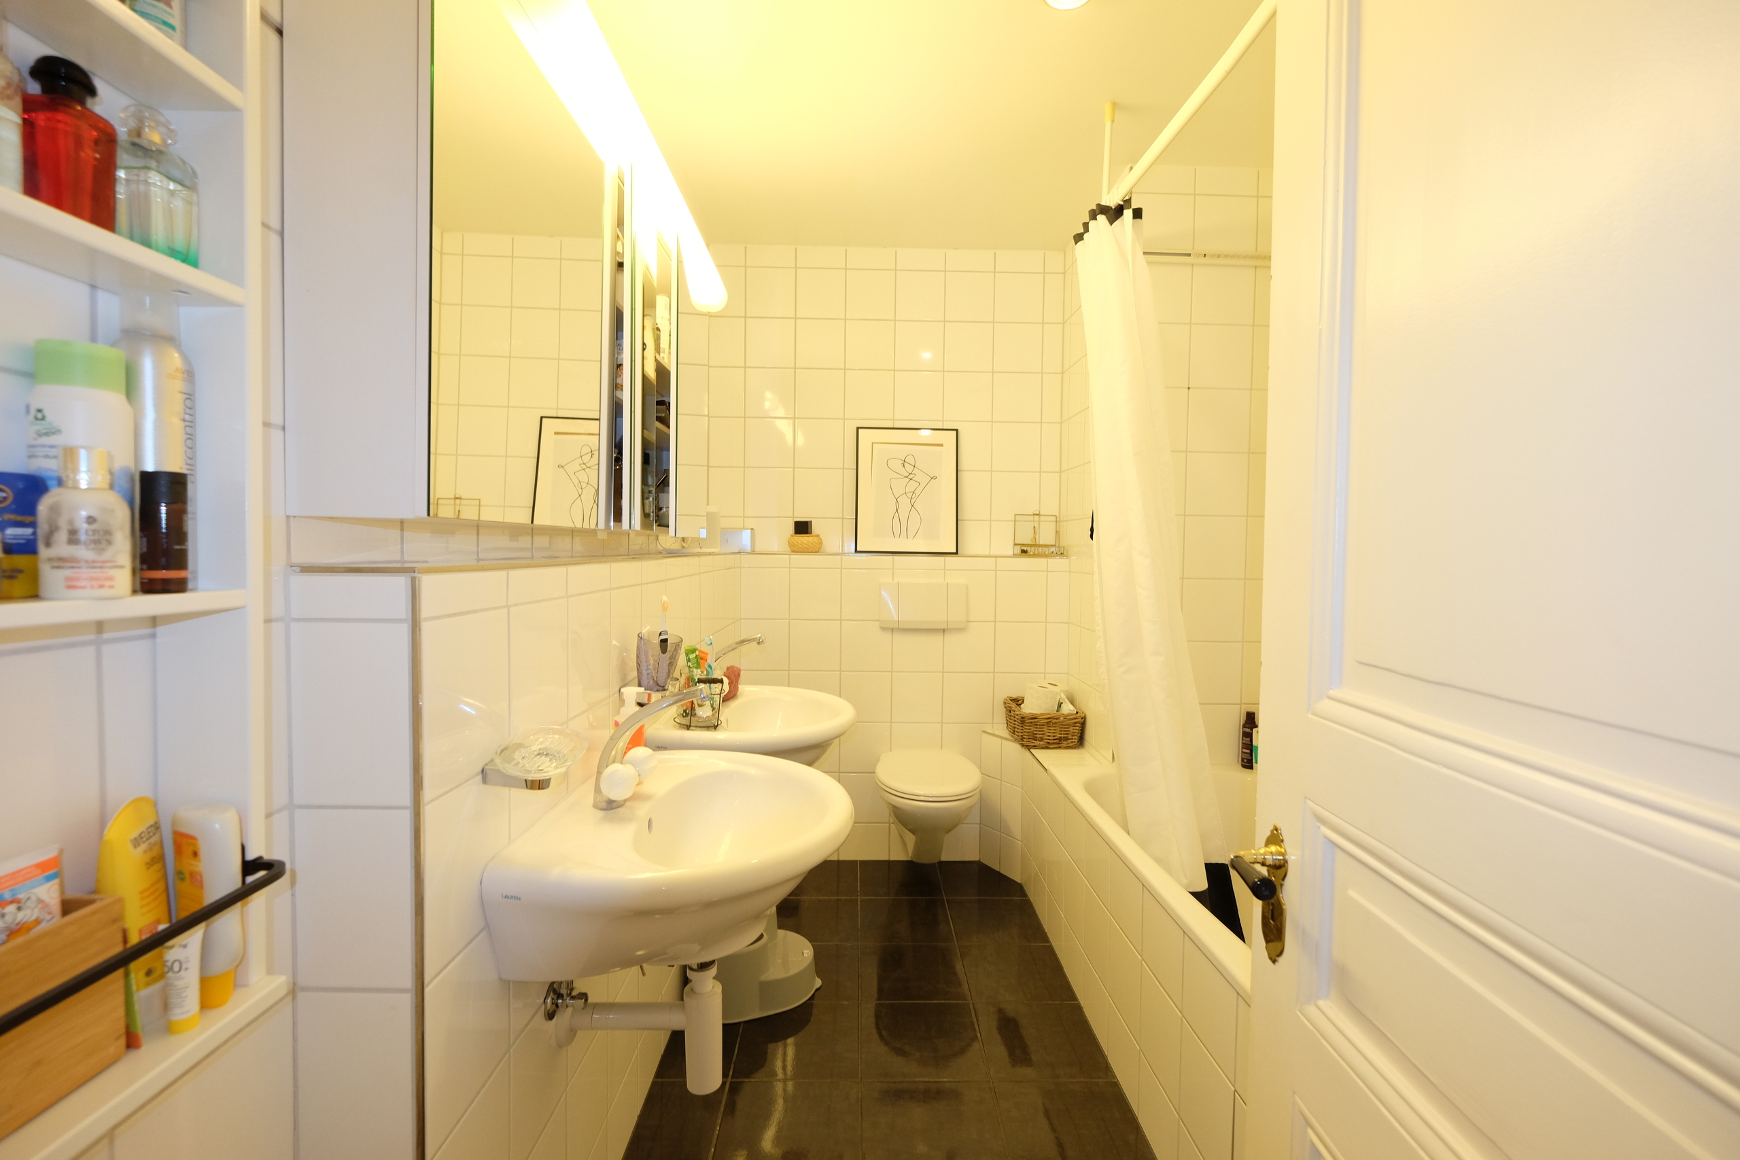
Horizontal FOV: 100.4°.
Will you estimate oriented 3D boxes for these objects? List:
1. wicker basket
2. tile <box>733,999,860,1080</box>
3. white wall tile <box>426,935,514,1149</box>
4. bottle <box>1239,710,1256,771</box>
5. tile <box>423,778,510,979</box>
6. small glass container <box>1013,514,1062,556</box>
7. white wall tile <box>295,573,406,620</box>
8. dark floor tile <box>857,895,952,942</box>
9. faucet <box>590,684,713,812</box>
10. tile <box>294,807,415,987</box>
[{"bbox_3d":[0.643,0.531,2.703,0.234,0.136,0.270,1,2,-1],"label":"wicker basket"},{"bbox_3d":[-0.176,1.161,1.829,0.302,0.011,0.298,1,3,-1],"label":"tile"},{"bbox_3d":[-0.487,0.538,0.880,0.011,0.197,0.190,1,3,-1],"label":"white wall tile"},{"bbox_3d":[1.194,0.504,2.281,0.043,0.186,0.053,-1,3,-38],"label":"bottle"},{"bbox_3d":[-0.484,0.338,0.871,0.011,0.197,0.190,1,3,-1],"label":"tile"},{"bbox_3d":[0.670,-0.178,2.863,0.173,0.175,0.110,1,2,-1],"label":"small glass container"},{"bbox_3d":[-0.547,0.017,0.767,0.121,0.048,0.011,1,3,-1],"label":"white wall tile"},{"bbox_3d":[0.120,1.140,2.425,0.302,0.011,0.298,1,3,-1],"label":"dark floor tile"},{"bbox_3d":[-0.319,0.245,1.065,0.168,0.176,0.160,1,2,-1],"label":"faucet"},{"bbox_3d":[-0.545,0.337,0.772,0.120,0.197,0.010,1,2,-1],"label":"tile"}]

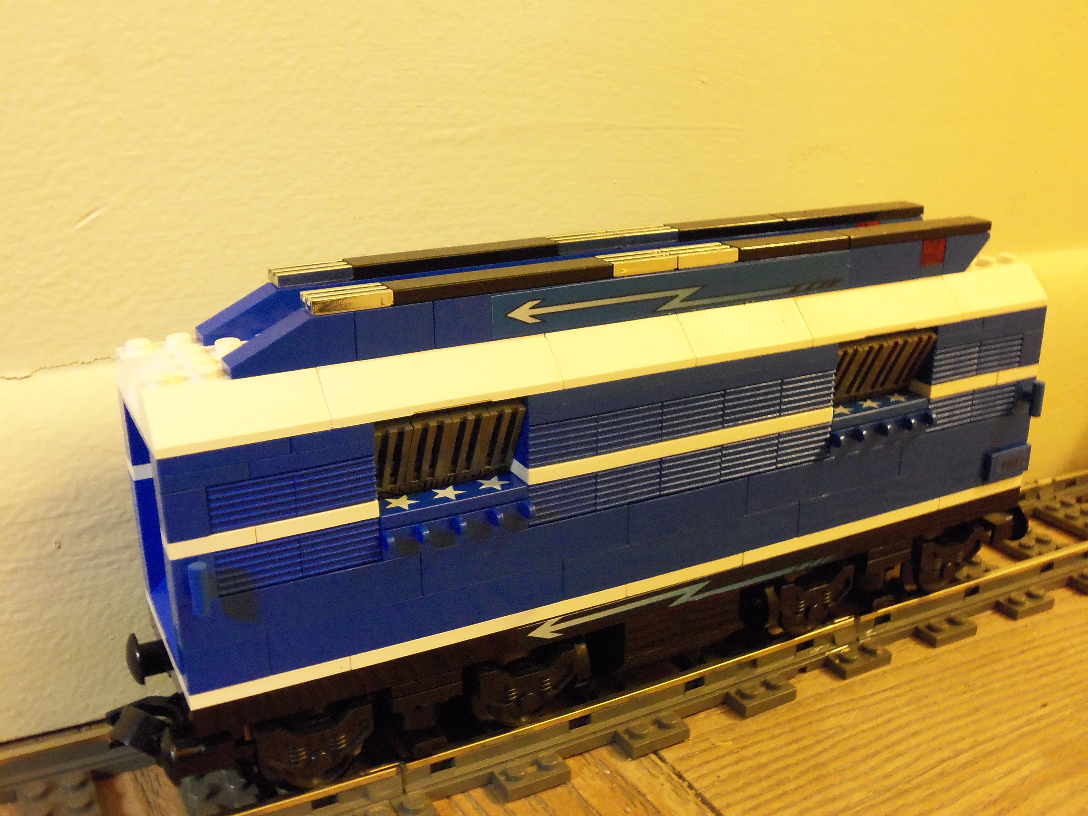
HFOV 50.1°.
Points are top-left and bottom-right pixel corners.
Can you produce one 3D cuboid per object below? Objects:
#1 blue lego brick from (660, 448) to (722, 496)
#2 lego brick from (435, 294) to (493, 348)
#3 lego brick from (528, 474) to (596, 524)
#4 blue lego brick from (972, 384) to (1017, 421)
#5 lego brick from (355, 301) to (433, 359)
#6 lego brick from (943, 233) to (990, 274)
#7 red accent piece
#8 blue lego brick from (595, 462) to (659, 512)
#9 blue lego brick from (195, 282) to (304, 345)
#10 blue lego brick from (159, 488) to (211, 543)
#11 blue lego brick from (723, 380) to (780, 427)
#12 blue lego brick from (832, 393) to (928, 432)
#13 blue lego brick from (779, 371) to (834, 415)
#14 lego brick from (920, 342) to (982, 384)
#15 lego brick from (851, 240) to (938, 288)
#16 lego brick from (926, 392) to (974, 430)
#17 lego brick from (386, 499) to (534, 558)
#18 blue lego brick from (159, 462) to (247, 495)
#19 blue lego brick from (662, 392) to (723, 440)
[{"bbox_3d":[0.030,0.013,0.258,0.016,0.010,0.008,-10,22,-26],"label":"blue lego brick"},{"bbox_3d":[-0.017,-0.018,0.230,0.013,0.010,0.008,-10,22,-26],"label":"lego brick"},{"bbox_3d":[0.002,0.018,0.245,0.016,0.010,0.008,-10,22,-26],"label":"lego brick"},{"bbox_3d":[0.114,-0.003,0.302,0.016,0.010,0.008,-10,22,-26],"label":"blue lego brick"},{"bbox_3d":[-0.030,-0.016,0.225,0.016,0.010,0.008,-10,22,-26],"label":"lego brick"},{"bbox_3d":[0.102,-0.039,0.290,0.016,0.010,0.008,-10,22,-26],"label":"lego brick"},{"bbox_3d":[0.093,-0.039,0.285,0.008,0.006,0.008,-10,22,-26],"label":"red accent piece"},{"bbox_3d":[0.016,0.015,0.252,0.016,0.010,0.008,-10,22,-26],"label":"blue lego brick"},{"bbox_3d":[-0.058,-0.020,0.236,0.024,0.010,0.008,-10,22,-26],"label":"blue lego brick"},{"bbox_3d":[-0.064,0.018,0.207,0.008,0.010,0.008,-10,22,-26],"label":"blue lego brick"},{"bbox_3d":[0.044,-0.002,0.260,0.016,0.010,0.008,-10,22,-26],"label":"blue lego brick"},{"bbox_3d":[0.080,0.001,0.283,0.032,0.003,0.008,-10,22,-26],"label":"blue lego brick"},{"bbox_3d":[0.058,-0.005,0.268,0.016,0.010,0.008,-10,22,-26],"label":"blue lego brick"},{"bbox_3d":[0.099,-0.012,0.288,0.016,0.010,0.008,-10,22,-26],"label":"lego brick"},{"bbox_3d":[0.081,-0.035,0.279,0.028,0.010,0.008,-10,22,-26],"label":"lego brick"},{"bbox_3d":[0.100,0.000,0.292,0.016,0.010,0.008,-10,22,-26],"label":"lego brick"},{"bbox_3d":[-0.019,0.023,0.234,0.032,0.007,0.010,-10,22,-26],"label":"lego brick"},{"bbox_3d":[-0.061,0.011,0.206,0.016,0.003,0.008,-10,22,-26],"label":"blue lego brick"},{"bbox_3d":[0.030,0.001,0.255,0.016,0.010,0.008,-10,22,-26],"label":"blue lego brick"}]

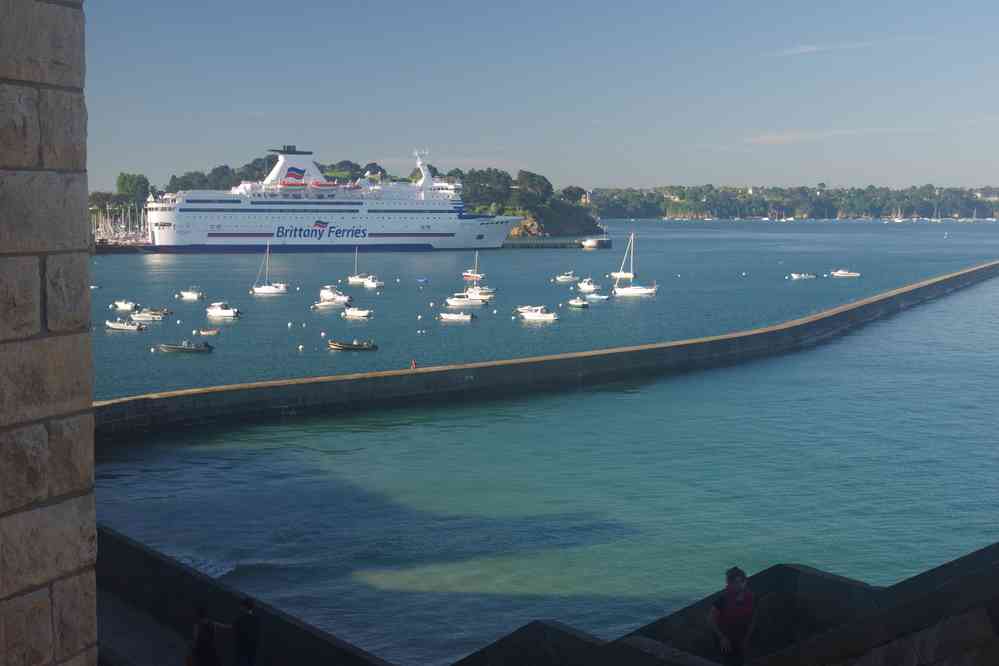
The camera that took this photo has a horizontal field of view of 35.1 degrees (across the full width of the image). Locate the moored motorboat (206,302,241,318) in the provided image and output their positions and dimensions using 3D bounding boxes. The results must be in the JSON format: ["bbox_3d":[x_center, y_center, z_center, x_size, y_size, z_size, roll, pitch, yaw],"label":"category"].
[{"bbox_3d":[-42.790,-3.620,245.180,5.400,2.340,2.100,3,5,30],"label":"moored motorboat"}]

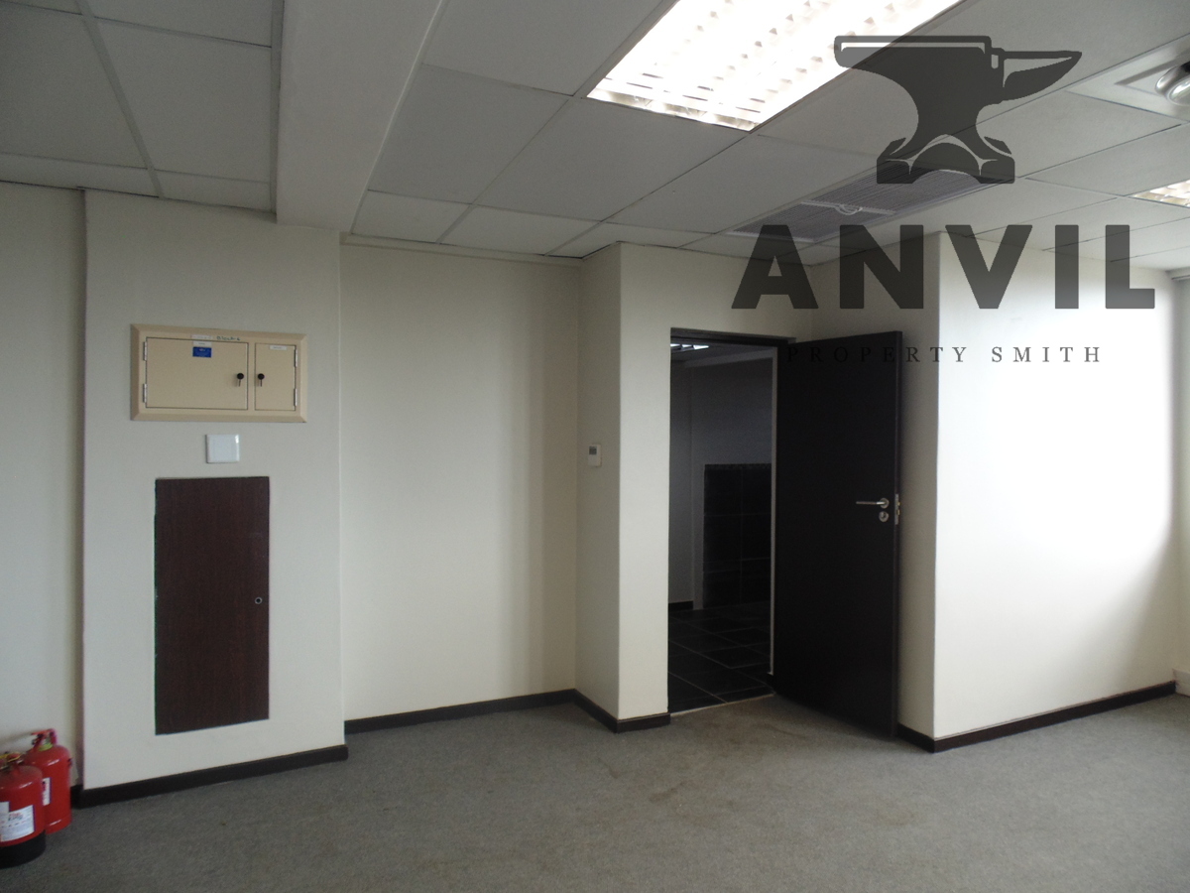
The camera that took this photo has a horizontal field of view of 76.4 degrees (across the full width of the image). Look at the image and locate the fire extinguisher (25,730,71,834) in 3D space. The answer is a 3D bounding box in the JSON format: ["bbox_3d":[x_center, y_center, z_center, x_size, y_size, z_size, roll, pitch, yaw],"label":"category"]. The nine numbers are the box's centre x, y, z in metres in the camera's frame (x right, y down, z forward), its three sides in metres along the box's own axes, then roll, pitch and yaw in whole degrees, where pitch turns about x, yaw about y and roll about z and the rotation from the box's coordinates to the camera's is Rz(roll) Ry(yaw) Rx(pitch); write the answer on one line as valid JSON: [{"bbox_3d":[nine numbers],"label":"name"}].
[{"bbox_3d":[-2.208,1.327,3.049,0.152,0.390,0.152,1,2,13],"label":"fire extinguisher"}]

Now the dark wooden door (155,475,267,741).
[{"bbox_3d":[-1.682,0.687,3.343,0.445,1.101,0.035,0,1,-24],"label":"dark wooden door"}]

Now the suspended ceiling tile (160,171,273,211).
[{"bbox_3d":[-1.548,-1.047,3.093,0.404,0.018,0.400,0,1,-24],"label":"suspended ceiling tile"}]

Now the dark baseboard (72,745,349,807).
[{"bbox_3d":[-1.647,1.452,3.358,1.057,0.070,0.025,0,1,-27],"label":"dark baseboard"}]

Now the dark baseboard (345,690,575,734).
[{"bbox_3d":[-0.718,1.465,4.188,1.314,0.078,0.016,0,2,-23],"label":"dark baseboard"}]

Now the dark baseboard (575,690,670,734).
[{"bbox_3d":[0.154,1.446,4.206,0.341,0.070,0.498,0,1,-24],"label":"dark baseboard"}]

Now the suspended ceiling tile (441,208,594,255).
[{"bbox_3d":[-0.409,-1.072,3.789,0.576,0.020,0.808,0,2,-23],"label":"suspended ceiling tile"}]

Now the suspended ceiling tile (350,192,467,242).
[{"bbox_3d":[-0.892,-1.071,3.586,0.424,0.020,0.808,0,2,-23],"label":"suspended ceiling tile"}]

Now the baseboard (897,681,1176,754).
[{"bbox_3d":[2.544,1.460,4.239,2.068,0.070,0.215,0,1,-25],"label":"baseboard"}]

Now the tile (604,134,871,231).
[{"bbox_3d":[0.540,-1.027,3.043,0.600,0.020,1.180,-1,2,-24],"label":"tile"}]

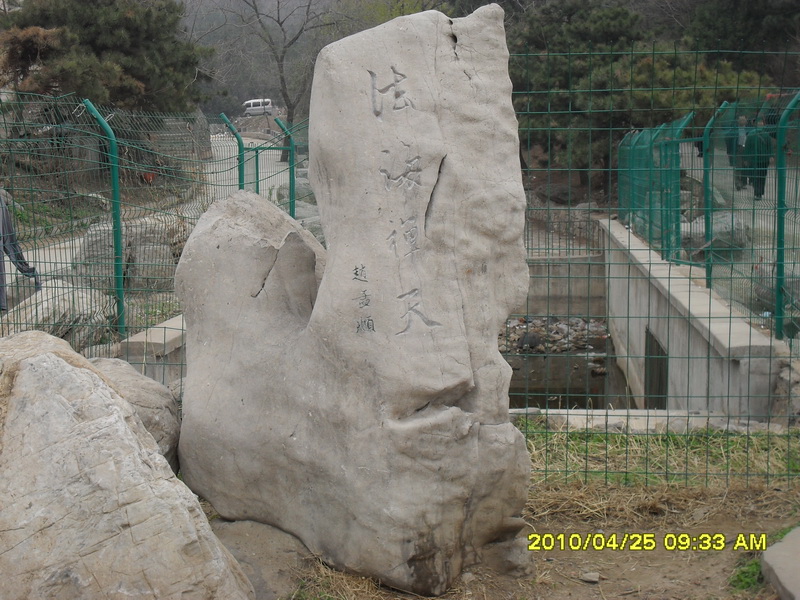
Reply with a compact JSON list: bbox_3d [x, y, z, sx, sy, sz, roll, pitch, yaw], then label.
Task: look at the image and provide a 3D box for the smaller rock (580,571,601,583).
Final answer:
[{"bbox_3d":[0.626,0.908,3.720,0.064,0.025,0.048,-1,6,0],"label":"smaller rock"}]

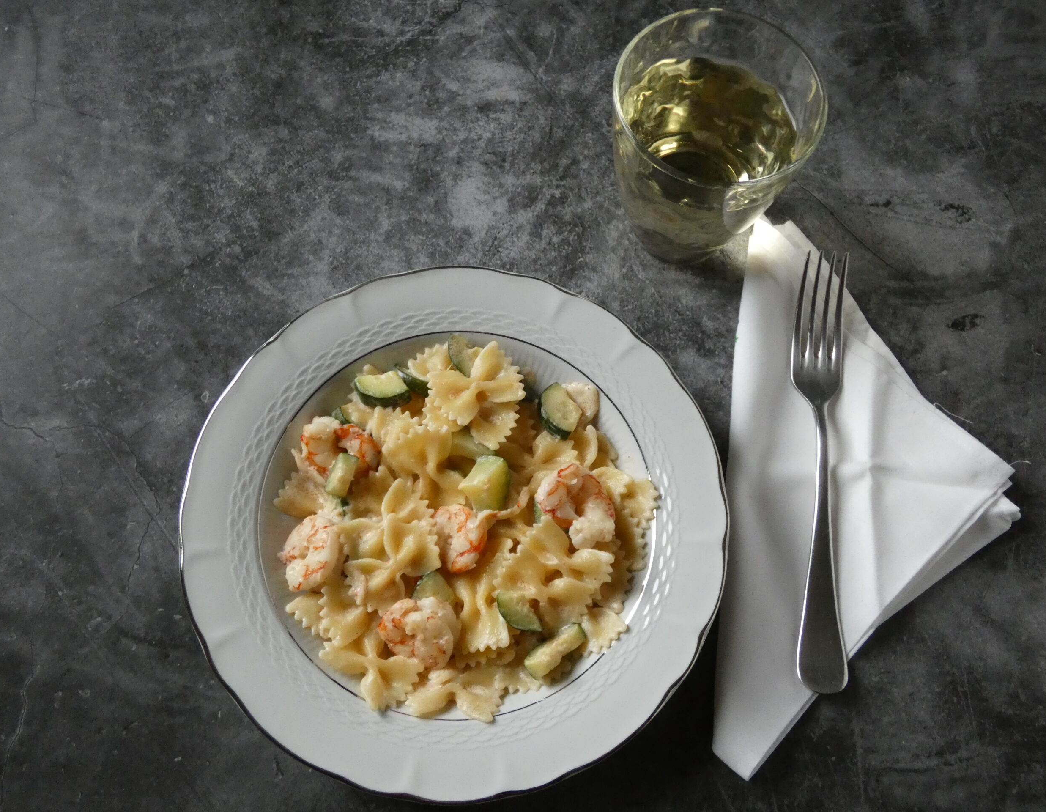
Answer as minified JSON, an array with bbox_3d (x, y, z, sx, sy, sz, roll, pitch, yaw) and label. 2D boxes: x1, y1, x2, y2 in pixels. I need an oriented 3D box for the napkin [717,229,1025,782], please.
[{"bbox_3d":[0.161,0.035,0.459,0.133,0.012,0.272,8,70,2],"label":"napkin"}]

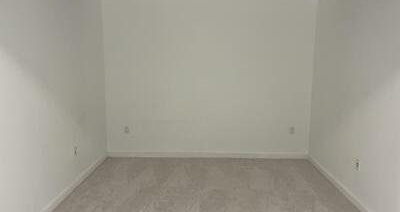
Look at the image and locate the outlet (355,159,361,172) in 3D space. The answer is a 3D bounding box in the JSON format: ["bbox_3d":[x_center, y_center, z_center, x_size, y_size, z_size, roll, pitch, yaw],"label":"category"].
[{"bbox_3d":[1.575,0.596,3.009,0.010,0.116,0.072,1,8,1],"label":"outlet"}]

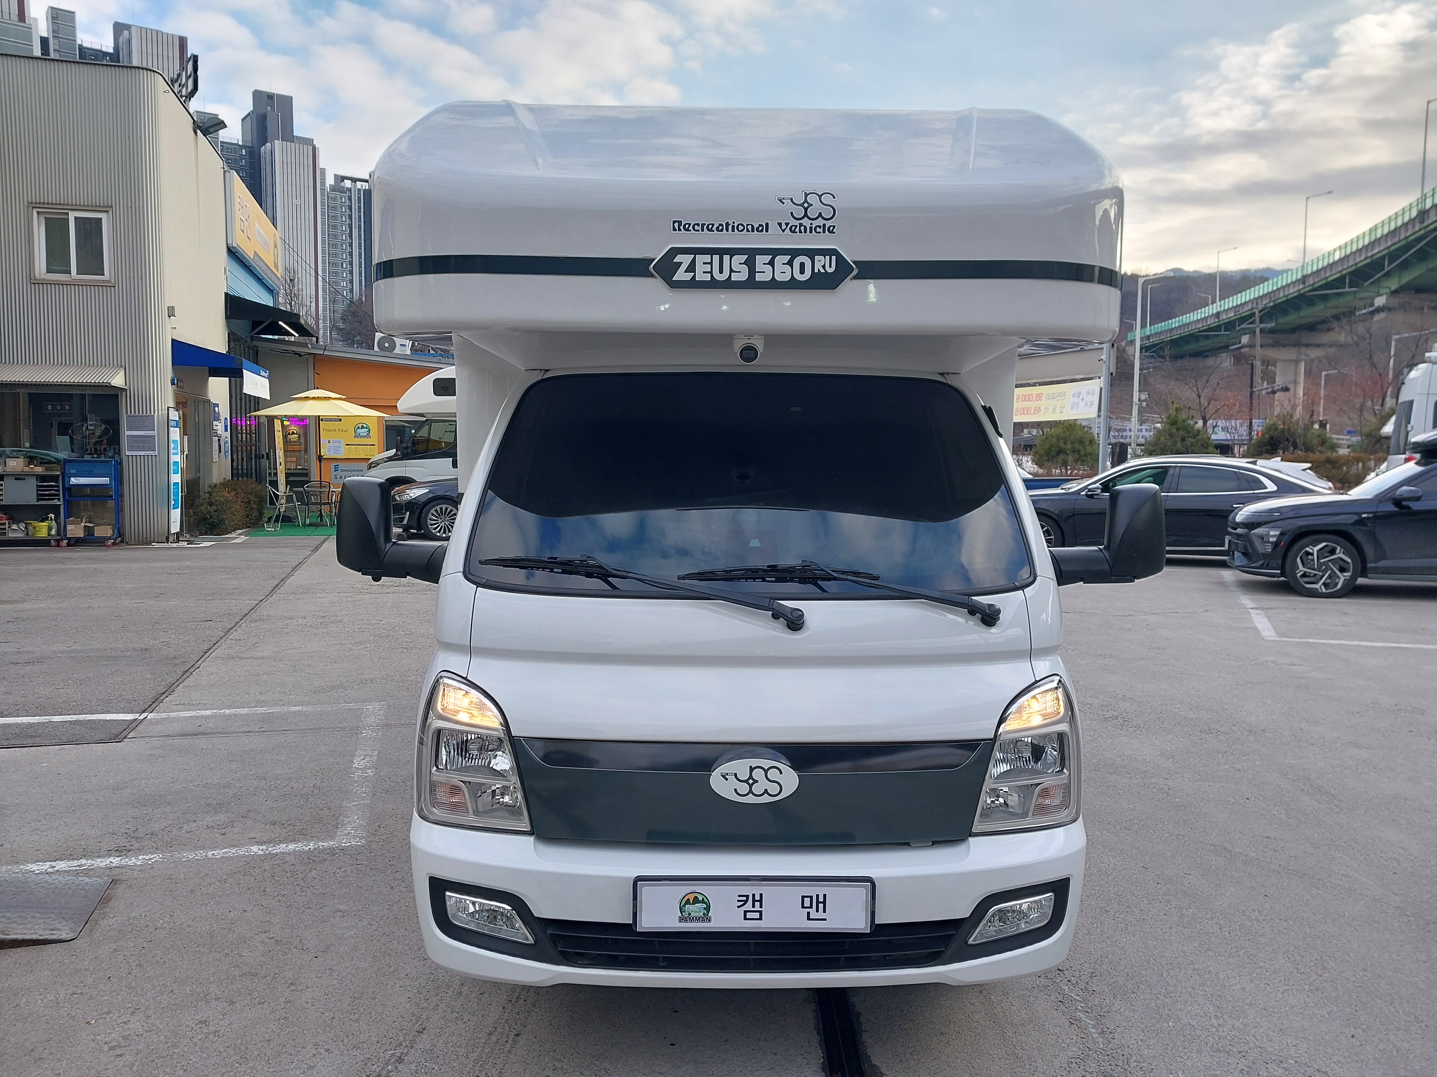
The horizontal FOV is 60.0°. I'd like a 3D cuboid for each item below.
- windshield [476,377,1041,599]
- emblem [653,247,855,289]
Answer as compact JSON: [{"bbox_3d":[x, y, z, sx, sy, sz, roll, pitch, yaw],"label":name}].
[{"bbox_3d":[0.082,-0.171,3.417,1.500,0.790,0.210,1,-35,0],"label":"windshield"},{"bbox_3d":[0.090,-0.694,3.205,0.526,0.120,0.030,0,5,0],"label":"emblem"}]

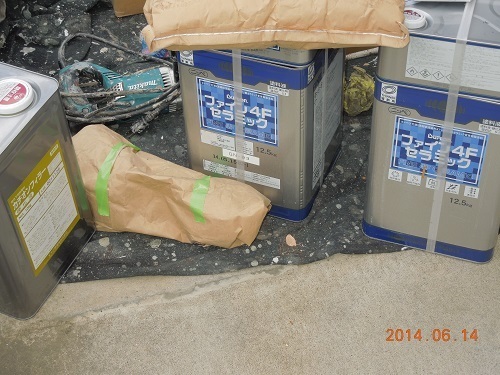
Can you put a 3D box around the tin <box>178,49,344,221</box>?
[{"bbox_3d":[0.029,-0.172,1.633,0.238,0.370,0.238,15,47,18],"label":"tin"}]

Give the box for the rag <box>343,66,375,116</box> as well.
[{"bbox_3d":[0.233,-0.204,1.868,0.080,0.075,0.085,3,44,6],"label":"rag"}]

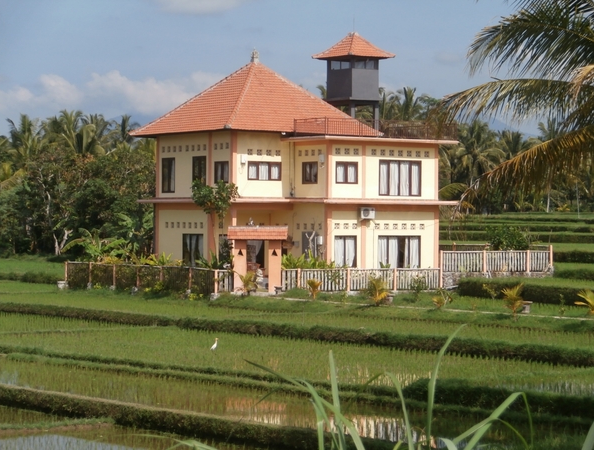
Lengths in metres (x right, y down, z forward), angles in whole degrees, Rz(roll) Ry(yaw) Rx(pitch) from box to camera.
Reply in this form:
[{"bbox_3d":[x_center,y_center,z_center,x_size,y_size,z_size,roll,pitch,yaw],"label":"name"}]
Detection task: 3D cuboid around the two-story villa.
[{"bbox_3d":[-0.162,-3.565,96.910,12.400,13.200,11.700,0,0,-36],"label":"two-story villa"}]

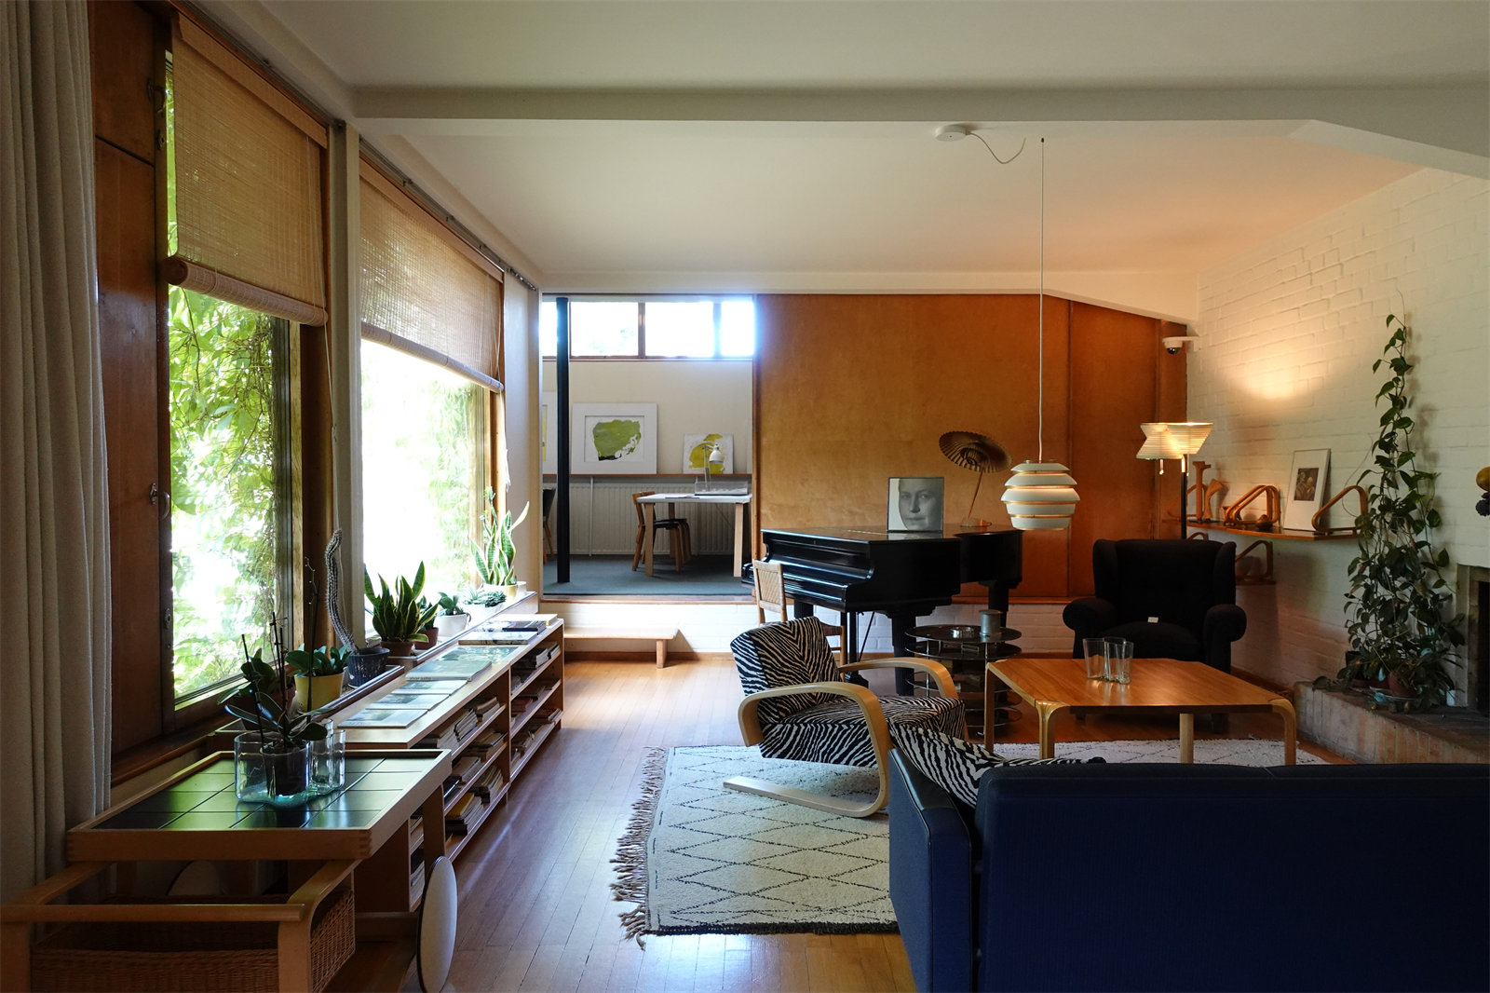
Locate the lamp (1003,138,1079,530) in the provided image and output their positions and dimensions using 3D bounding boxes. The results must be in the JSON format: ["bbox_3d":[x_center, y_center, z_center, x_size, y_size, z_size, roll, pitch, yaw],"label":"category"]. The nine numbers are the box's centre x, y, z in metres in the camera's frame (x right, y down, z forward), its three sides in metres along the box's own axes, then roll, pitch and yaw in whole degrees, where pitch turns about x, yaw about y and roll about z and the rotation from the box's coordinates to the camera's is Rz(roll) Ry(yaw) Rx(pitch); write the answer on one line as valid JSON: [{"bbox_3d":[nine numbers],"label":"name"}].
[{"bbox_3d":[1.248,-0.680,4.157,0.333,1.655,0.333,0,1,0],"label":"lamp"}]

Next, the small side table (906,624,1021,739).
[{"bbox_3d":[1.174,0.990,5.369,0.610,0.500,0.610,0,1,0],"label":"small side table"}]

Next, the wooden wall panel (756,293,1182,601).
[{"bbox_3d":[1.636,-0.355,7.233,3.120,2.250,0.070,0,1,0],"label":"wooden wall panel"}]

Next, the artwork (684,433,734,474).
[{"bbox_3d":[-0.409,-0.488,11.240,0.564,0.453,0.030,0,-3,0],"label":"artwork"}]

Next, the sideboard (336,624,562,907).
[{"bbox_3d":[-1.179,1.015,4.261,0.332,0.599,2.467,0,2,0],"label":"sideboard"}]

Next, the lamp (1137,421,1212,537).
[{"bbox_3d":[2.750,0.372,6.343,0.480,1.700,0.460,0,1,0],"label":"lamp"}]

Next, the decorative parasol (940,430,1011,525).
[{"bbox_3d":[1.582,-0.124,6.789,0.490,0.655,0.480,0,1,0],"label":"decorative parasol"}]

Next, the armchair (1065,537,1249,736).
[{"bbox_3d":[2.427,0.779,5.876,0.940,0.980,0.870,1,1,24],"label":"armchair"}]

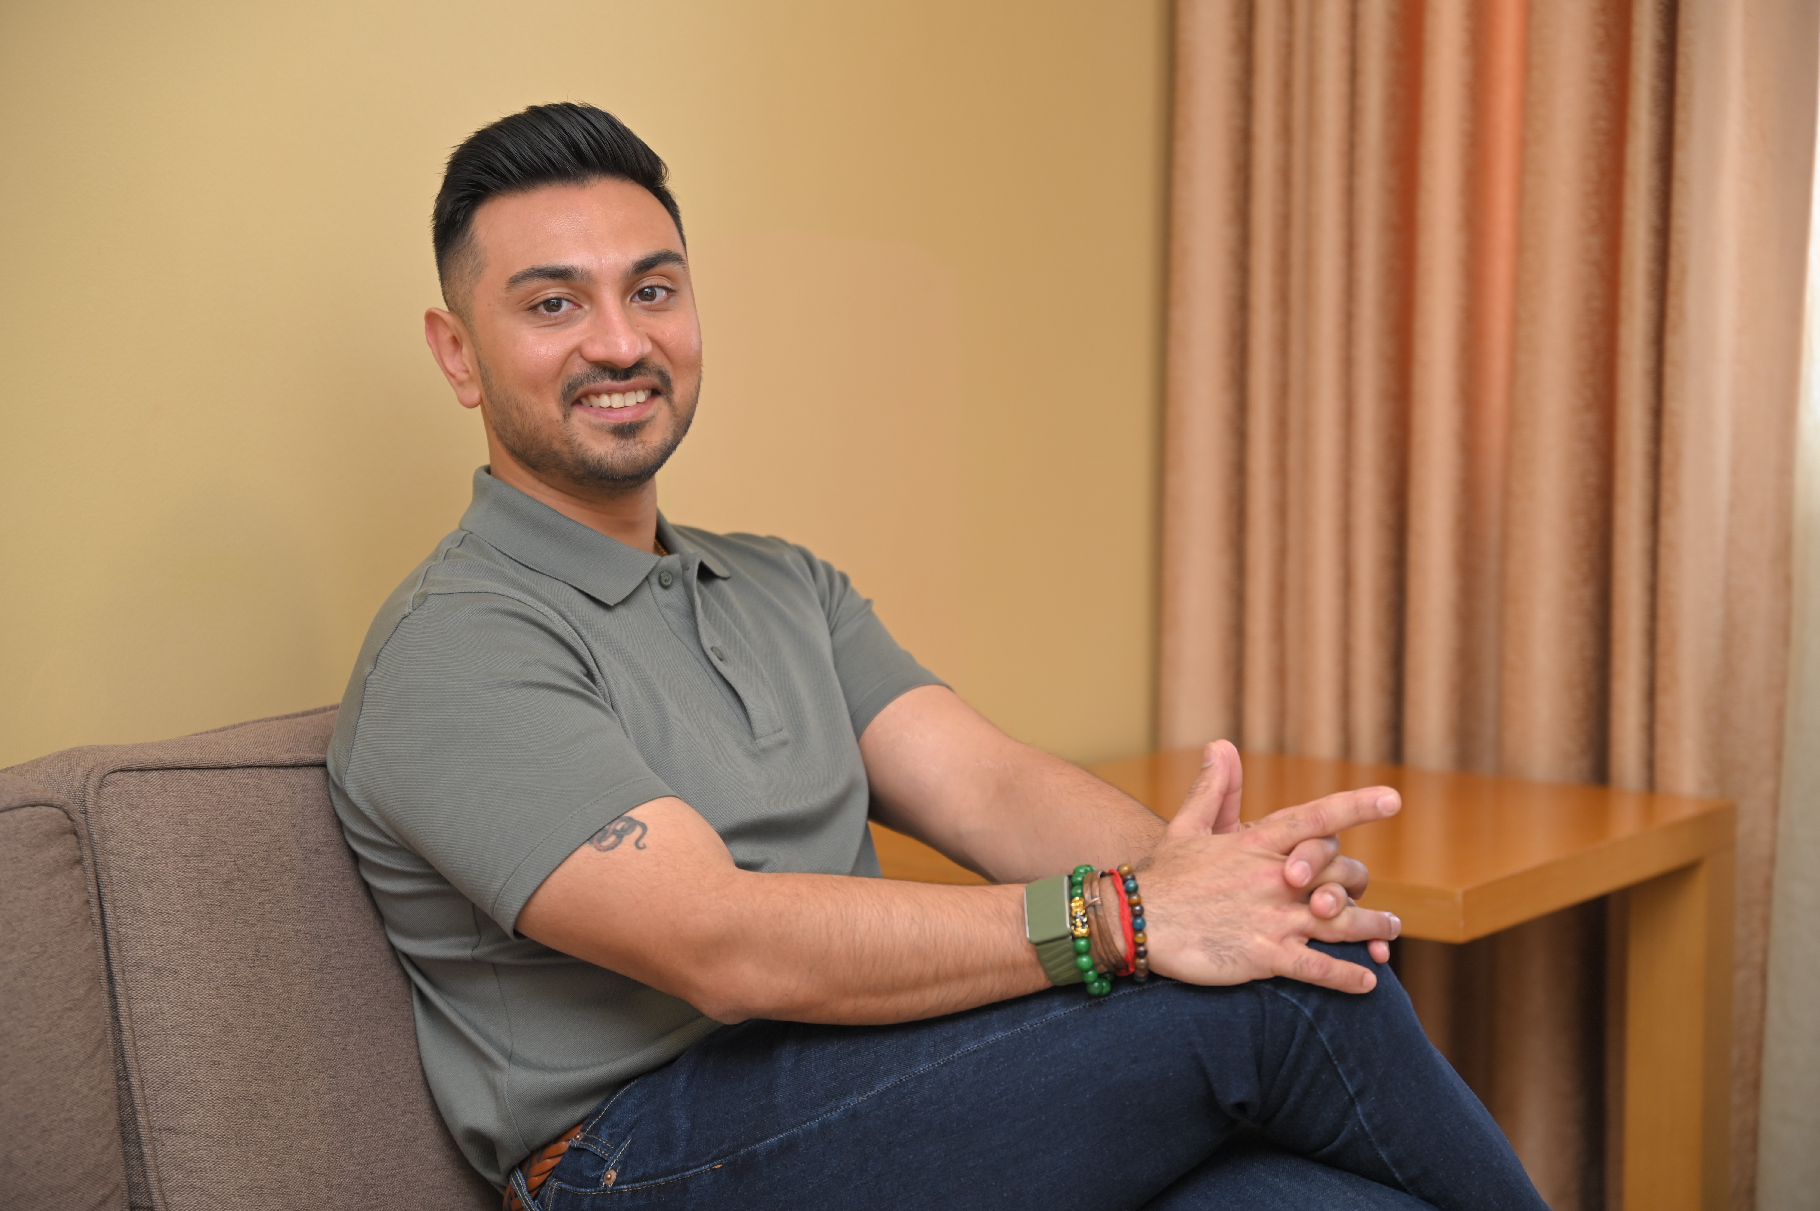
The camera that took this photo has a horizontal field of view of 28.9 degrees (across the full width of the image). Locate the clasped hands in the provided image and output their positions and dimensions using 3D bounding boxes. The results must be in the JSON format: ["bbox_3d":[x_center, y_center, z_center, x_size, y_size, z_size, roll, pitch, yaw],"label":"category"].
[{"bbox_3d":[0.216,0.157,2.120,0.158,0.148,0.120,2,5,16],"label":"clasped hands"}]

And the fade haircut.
[{"bbox_3d":[-0.227,-0.242,2.250,0.165,0.160,0.200,-8,3,-24],"label":"fade haircut"}]

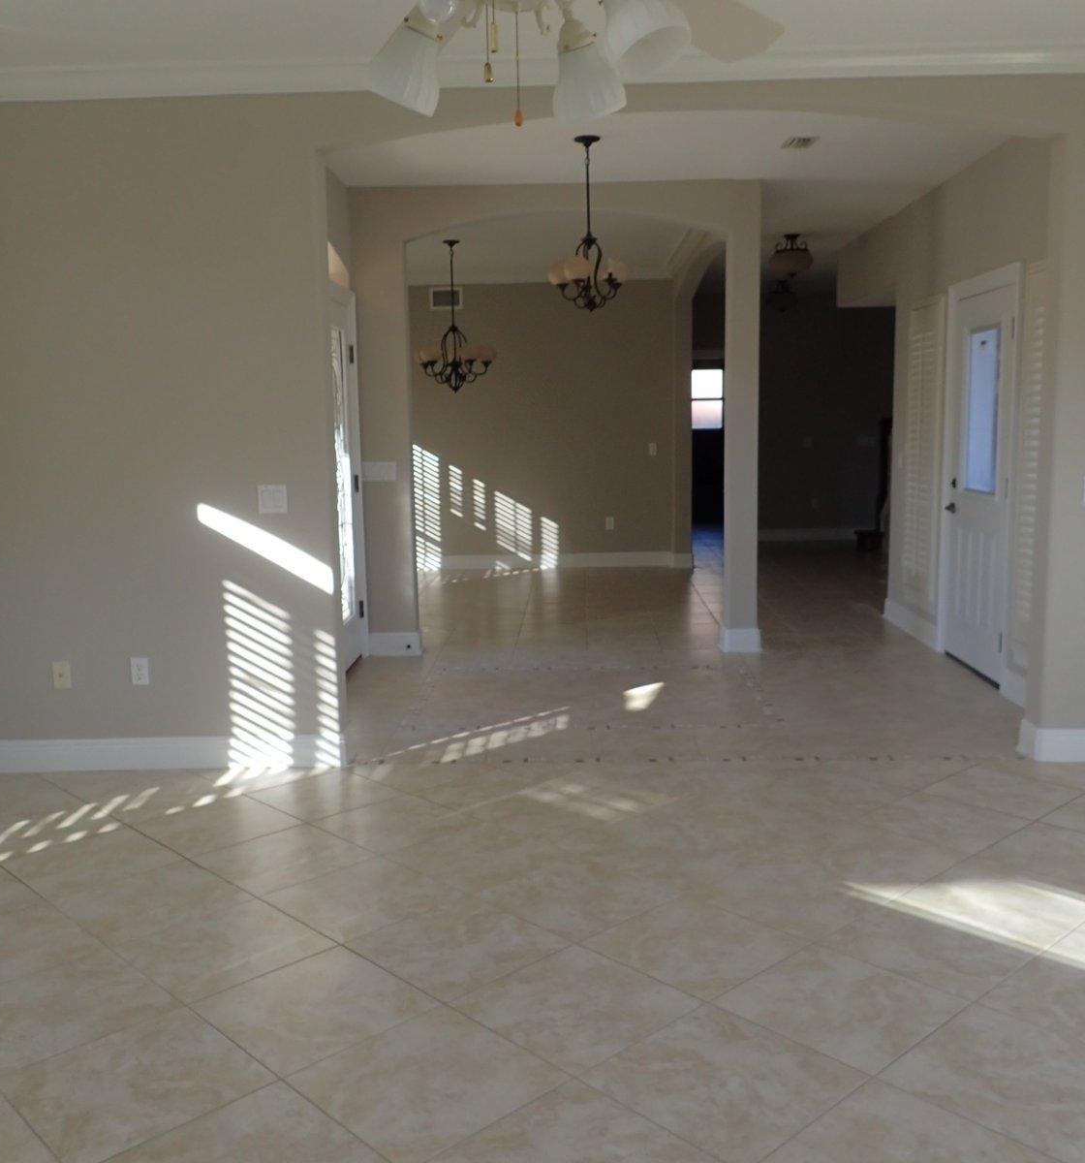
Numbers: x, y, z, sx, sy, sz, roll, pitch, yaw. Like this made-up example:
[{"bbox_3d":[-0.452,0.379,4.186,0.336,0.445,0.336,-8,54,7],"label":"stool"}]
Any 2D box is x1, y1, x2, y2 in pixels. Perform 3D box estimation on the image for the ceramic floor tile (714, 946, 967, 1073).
[{"bbox_3d":[0.720,1.022,2.704,0.452,0.010,0.452,-8,10,-43],"label":"ceramic floor tile"}]

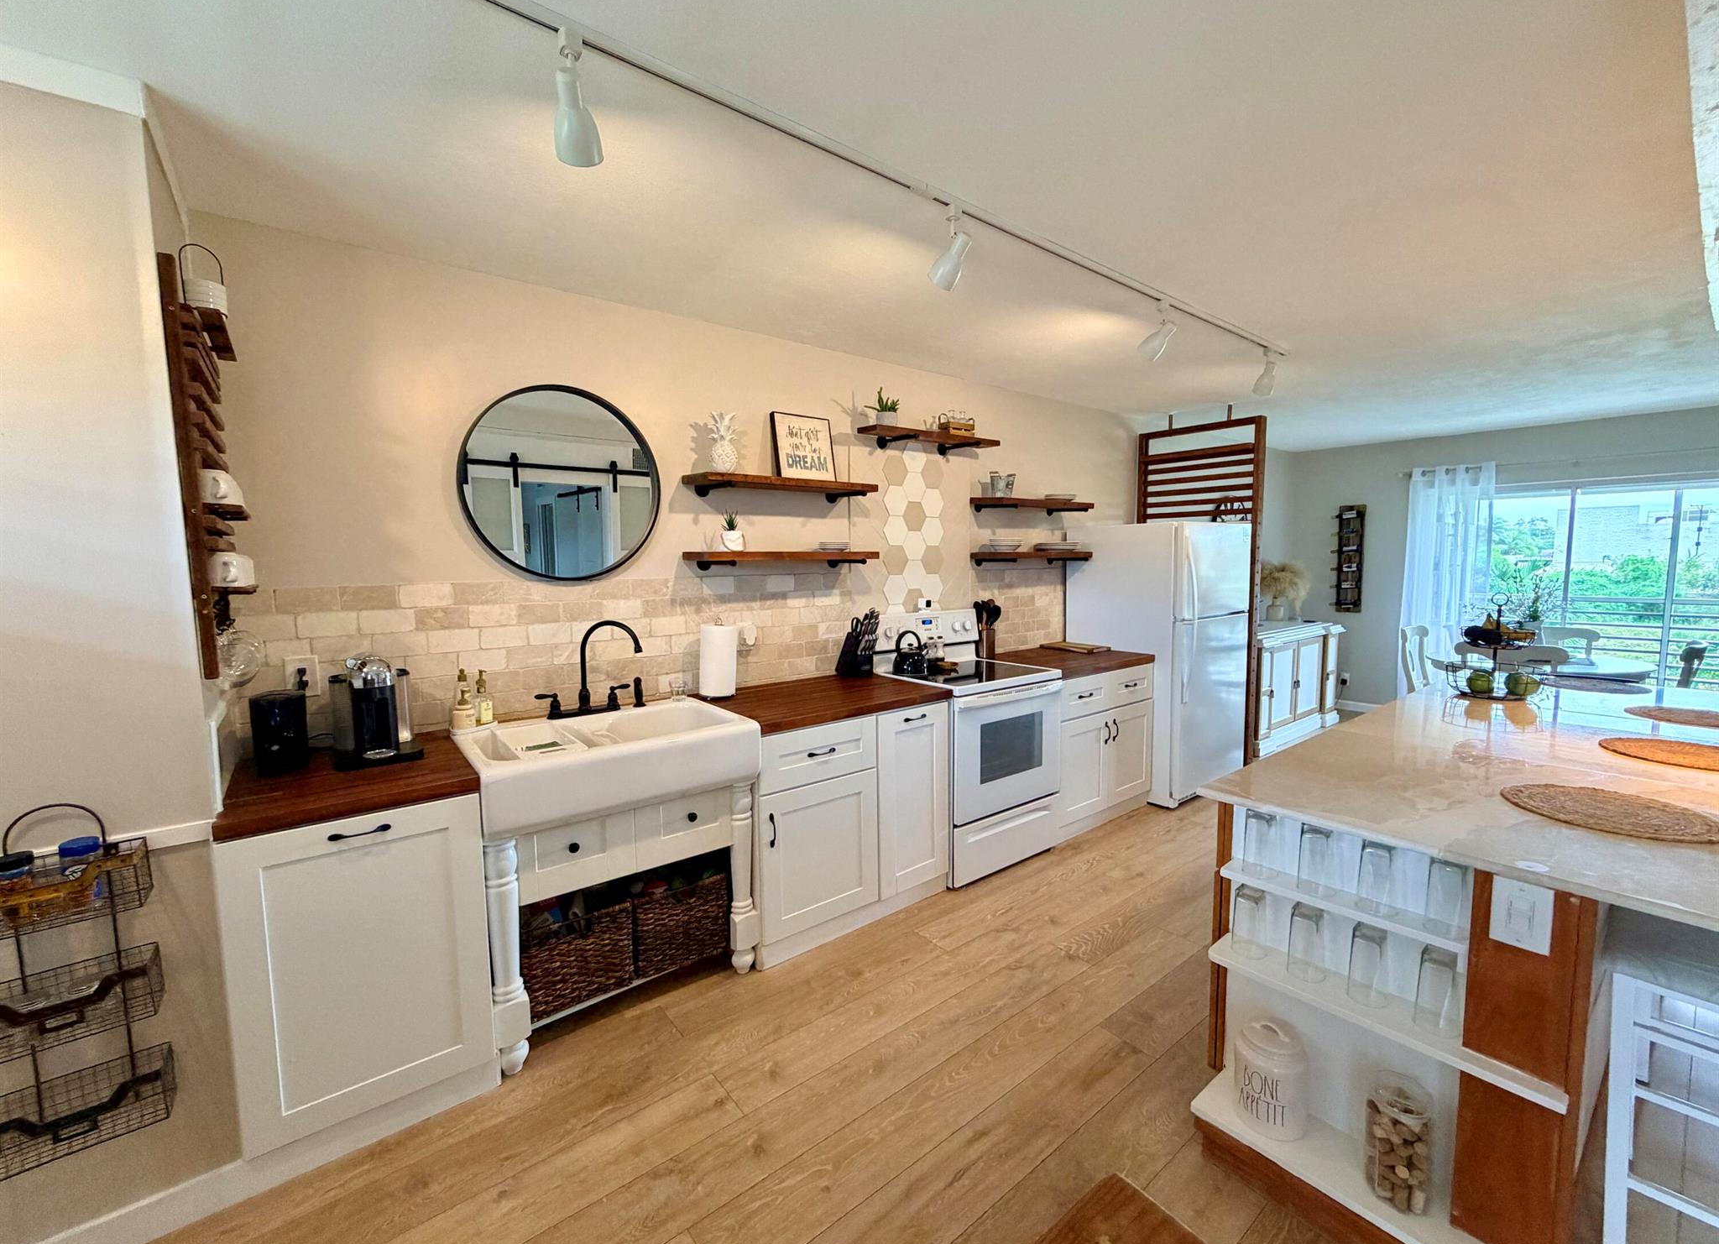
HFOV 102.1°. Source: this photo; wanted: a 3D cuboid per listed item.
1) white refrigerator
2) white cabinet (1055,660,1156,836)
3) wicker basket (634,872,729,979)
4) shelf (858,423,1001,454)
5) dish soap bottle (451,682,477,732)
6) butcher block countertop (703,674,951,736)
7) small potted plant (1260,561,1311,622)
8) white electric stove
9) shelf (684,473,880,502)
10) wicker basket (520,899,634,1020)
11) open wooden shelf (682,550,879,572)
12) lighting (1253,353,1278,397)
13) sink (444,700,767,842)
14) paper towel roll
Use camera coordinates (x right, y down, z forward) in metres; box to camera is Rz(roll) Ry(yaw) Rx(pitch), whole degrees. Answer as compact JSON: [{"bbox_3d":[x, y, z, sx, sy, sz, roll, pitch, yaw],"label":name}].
[{"bbox_3d":[1.849,0.222,4.352,0.740,1.641,0.790,-5,7,-39],"label":"white refrigerator"},{"bbox_3d":[1.195,0.672,4.098,0.903,0.853,0.635,-5,6,-38],"label":"white cabinet"},{"bbox_3d":[-0.689,1.016,2.500,0.325,0.275,0.350,-4,6,-33],"label":"wicker basket"},{"bbox_3d":[0.384,-0.939,3.654,0.890,0.083,0.190,-5,6,-38],"label":"shelf"},{"bbox_3d":[-1.349,0.289,2.367,0.068,0.150,0.066,-3,5,-21],"label":"dish soap bottle"},{"bbox_3d":[-0.162,0.329,3.003,0.960,0.045,0.670,-5,7,-38],"label":"butcher block countertop"},{"bbox_3d":[3.687,-0.263,6.050,0.420,0.530,0.380,-5,7,-38],"label":"small potted plant"},{"bbox_3d":[0.544,0.573,3.543,0.760,1.205,0.690,-5,6,-38],"label":"white electric stove"},{"bbox_3d":[-0.327,-0.590,3.102,0.880,0.080,0.215,-5,6,-38],"label":"shelf"},{"bbox_3d":[-0.980,1.038,2.304,0.330,0.275,0.350,-5,6,-38],"label":"wicker basket"},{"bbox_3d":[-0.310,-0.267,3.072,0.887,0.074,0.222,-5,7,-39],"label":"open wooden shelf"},{"bbox_3d":[1.894,-1.161,3.256,0.110,0.200,0.085,3,6,34],"label":"lighting"},{"bbox_3d":[-0.879,0.462,2.429,0.886,0.195,0.635,-5,7,-38],"label":"sink"},{"bbox_3d":[-0.594,0.160,2.903,0.148,0.291,0.148,-1,5,0],"label":"paper towel roll"}]

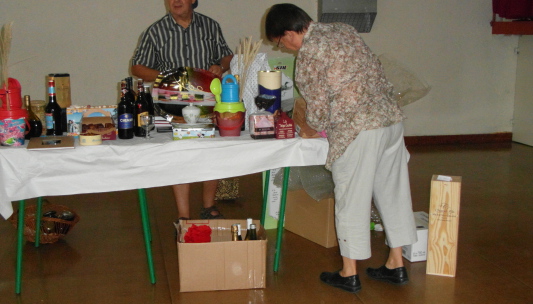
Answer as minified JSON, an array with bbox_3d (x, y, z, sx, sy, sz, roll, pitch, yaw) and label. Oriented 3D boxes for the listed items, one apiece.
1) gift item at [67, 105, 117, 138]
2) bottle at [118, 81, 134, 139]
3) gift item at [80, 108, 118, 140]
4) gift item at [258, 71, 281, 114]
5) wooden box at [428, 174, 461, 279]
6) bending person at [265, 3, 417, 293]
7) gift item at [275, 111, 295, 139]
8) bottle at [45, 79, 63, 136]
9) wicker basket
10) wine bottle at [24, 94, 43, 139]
[{"bbox_3d":[-0.947,-0.172,3.497,0.285,0.158,0.115,-2,13,-10],"label":"gift item"},{"bbox_3d":[-0.759,-0.229,3.402,0.087,0.310,0.087,3,13,12],"label":"bottle"},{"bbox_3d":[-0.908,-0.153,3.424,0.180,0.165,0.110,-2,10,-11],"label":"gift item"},{"bbox_3d":[0.022,-0.293,3.695,0.130,0.350,0.130,-1,10,-6],"label":"gift item"},{"bbox_3d":[0.979,0.412,3.492,0.152,0.525,0.158,3,10,17],"label":"wooden box"},{"bbox_3d":[0.420,-0.044,3.399,0.740,1.490,0.530,10,16,39],"label":"bending person"},{"bbox_3d":[0.105,-0.148,3.439,0.105,0.150,0.070,-1,10,-7],"label":"gift item"},{"bbox_3d":[-1.208,-0.258,3.575,0.090,0.320,0.090,-2,10,-11],"label":"bottle"},{"bbox_3d":[-1.430,0.473,4.096,0.450,0.180,0.370,-3,13,-12],"label":"wicker basket"},{"bbox_3d":[-1.284,-0.191,3.408,0.130,0.232,0.080,3,13,12],"label":"wine bottle"}]

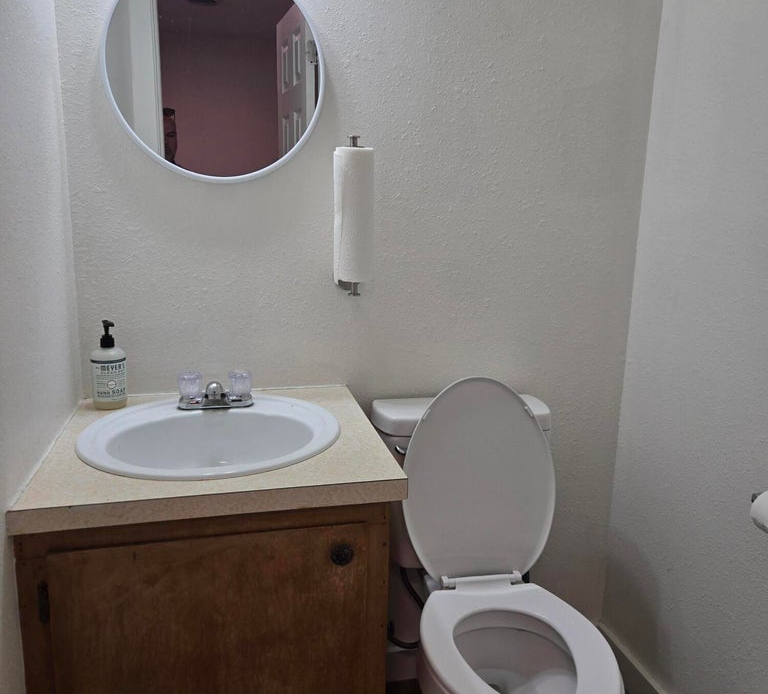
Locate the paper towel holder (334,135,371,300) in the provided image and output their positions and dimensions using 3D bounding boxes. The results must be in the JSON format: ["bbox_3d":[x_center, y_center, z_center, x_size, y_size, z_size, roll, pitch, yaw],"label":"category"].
[{"bbox_3d":[-0.070,-0.286,1.505,0.055,0.342,0.086,-2,12,-13],"label":"paper towel holder"}]

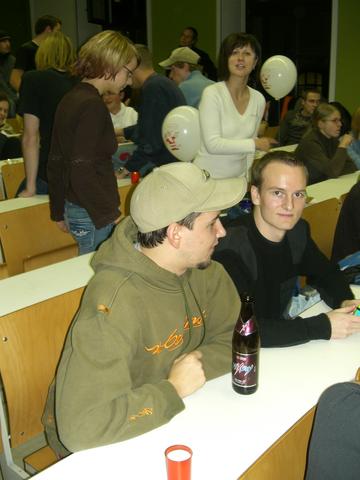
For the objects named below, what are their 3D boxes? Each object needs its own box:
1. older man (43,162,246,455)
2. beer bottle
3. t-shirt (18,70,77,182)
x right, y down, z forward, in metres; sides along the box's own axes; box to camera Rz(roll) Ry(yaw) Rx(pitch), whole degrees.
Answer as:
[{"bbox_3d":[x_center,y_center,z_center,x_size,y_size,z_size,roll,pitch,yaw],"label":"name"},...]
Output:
[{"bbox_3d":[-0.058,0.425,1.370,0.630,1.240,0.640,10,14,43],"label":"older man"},{"bbox_3d":[0.175,0.269,1.376,0.068,0.260,0.068,1,11,6],"label":"beer bottle"},{"bbox_3d":[-0.715,-0.660,3.050,0.460,0.660,0.270,4,11,20],"label":"t-shirt"}]

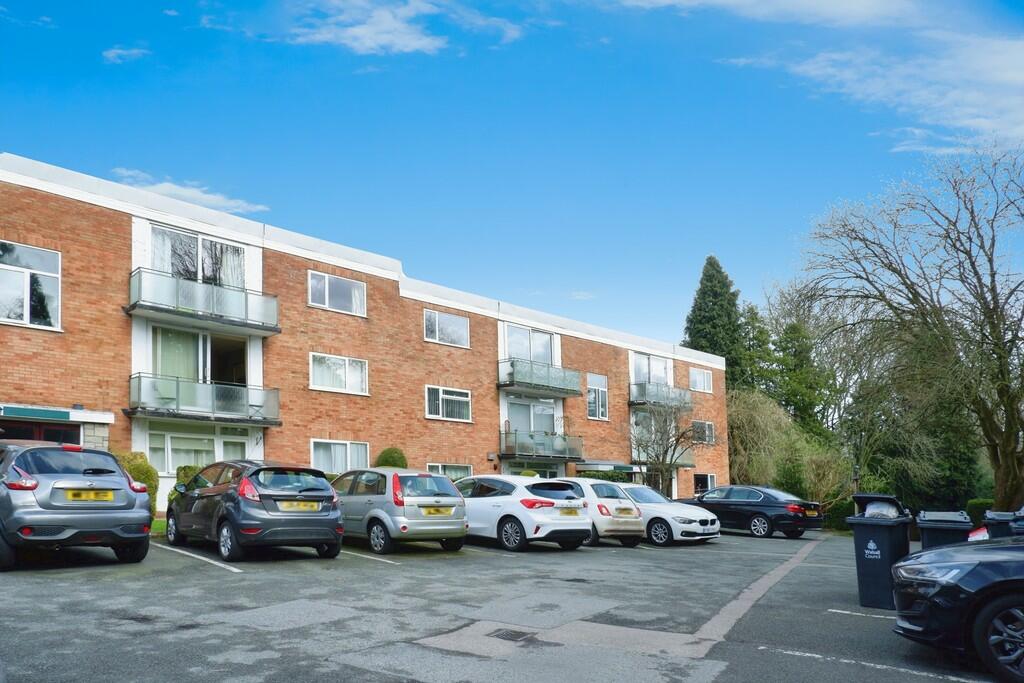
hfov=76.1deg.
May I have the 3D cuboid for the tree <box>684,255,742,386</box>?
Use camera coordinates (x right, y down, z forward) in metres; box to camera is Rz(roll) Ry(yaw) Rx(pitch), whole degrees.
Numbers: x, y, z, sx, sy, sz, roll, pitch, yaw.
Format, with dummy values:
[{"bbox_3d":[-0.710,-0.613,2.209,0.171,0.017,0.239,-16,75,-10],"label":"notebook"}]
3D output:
[{"bbox_3d":[12.877,2.312,42.741,4.600,16.829,4.600,2,-12,0],"label":"tree"}]

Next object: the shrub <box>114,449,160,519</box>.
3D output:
[{"bbox_3d":[-8.889,3.446,15.477,1.500,1.714,1.500,2,-12,0],"label":"shrub"}]

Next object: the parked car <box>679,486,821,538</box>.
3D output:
[{"bbox_3d":[6.993,5.206,20.331,1.890,1.464,4.900,11,-15,-37],"label":"parked car"}]

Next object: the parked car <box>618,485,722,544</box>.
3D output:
[{"bbox_3d":[3.238,4.469,17.284,1.841,1.429,4.633,12,-15,-38],"label":"parked car"}]

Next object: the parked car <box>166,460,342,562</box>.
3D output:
[{"bbox_3d":[-4.536,2.840,11.301,1.752,1.485,3.970,13,-16,-40],"label":"parked car"}]

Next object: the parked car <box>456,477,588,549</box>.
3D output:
[{"bbox_3d":[-0.293,3.763,14.644,1.855,1.465,4.378,13,-16,-43],"label":"parked car"}]

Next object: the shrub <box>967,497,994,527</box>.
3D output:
[{"bbox_3d":[13.987,5.394,19.637,1.000,1.327,1.000,2,-12,0],"label":"shrub"}]

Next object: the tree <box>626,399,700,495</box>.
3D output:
[{"bbox_3d":[5.871,4.542,24.976,3.000,4.597,3.000,2,-12,0],"label":"tree"}]

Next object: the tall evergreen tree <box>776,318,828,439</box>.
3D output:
[{"bbox_3d":[15.463,4.044,35.605,3.600,10.683,3.600,2,-12,0],"label":"tall evergreen tree"}]

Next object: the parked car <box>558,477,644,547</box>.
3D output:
[{"bbox_3d":[1.514,4.141,16.102,1.657,1.488,3.560,14,-17,-43],"label":"parked car"}]

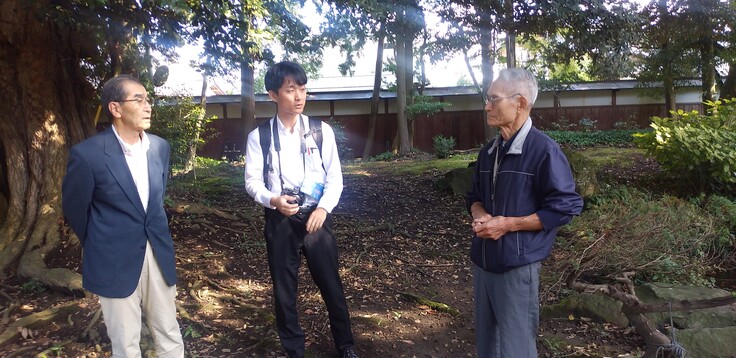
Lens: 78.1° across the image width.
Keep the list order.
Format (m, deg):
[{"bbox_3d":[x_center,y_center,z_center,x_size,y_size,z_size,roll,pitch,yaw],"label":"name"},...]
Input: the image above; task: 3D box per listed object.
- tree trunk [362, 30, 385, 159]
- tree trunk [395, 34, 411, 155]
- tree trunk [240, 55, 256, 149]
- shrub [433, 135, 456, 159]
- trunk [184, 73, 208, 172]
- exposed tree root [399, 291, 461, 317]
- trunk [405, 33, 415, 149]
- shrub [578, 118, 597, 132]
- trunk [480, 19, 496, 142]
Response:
[{"bbox_3d":[0.171,-2.323,12.684,0.213,3.566,0.213,7,7,0],"label":"tree trunk"},{"bbox_3d":[0.950,-2.264,12.305,0.275,3.208,0.275,-3,7,0],"label":"tree trunk"},{"bbox_3d":[-3.335,-2.027,12.726,0.369,2.853,0.369,0,7,0],"label":"tree trunk"},{"bbox_3d":[2.016,-0.855,11.961,0.608,0.633,0.608,-4,7,0],"label":"shrub"},{"bbox_3d":[-3.968,-1.299,10.559,0.165,2.357,0.165,12,7,0],"label":"trunk"},{"bbox_3d":[0.436,0.903,3.310,0.572,0.070,0.100,5,10,44],"label":"exposed tree root"},{"bbox_3d":[1.185,-2.441,12.800,0.243,3.277,0.243,-2,7,0],"label":"trunk"},{"bbox_3d":[6.266,-1.528,12.974,0.515,0.427,0.515,-5,7,0],"label":"shrub"},{"bbox_3d":[3.369,-2.575,12.586,0.338,3.521,0.338,-4,7,0],"label":"trunk"}]

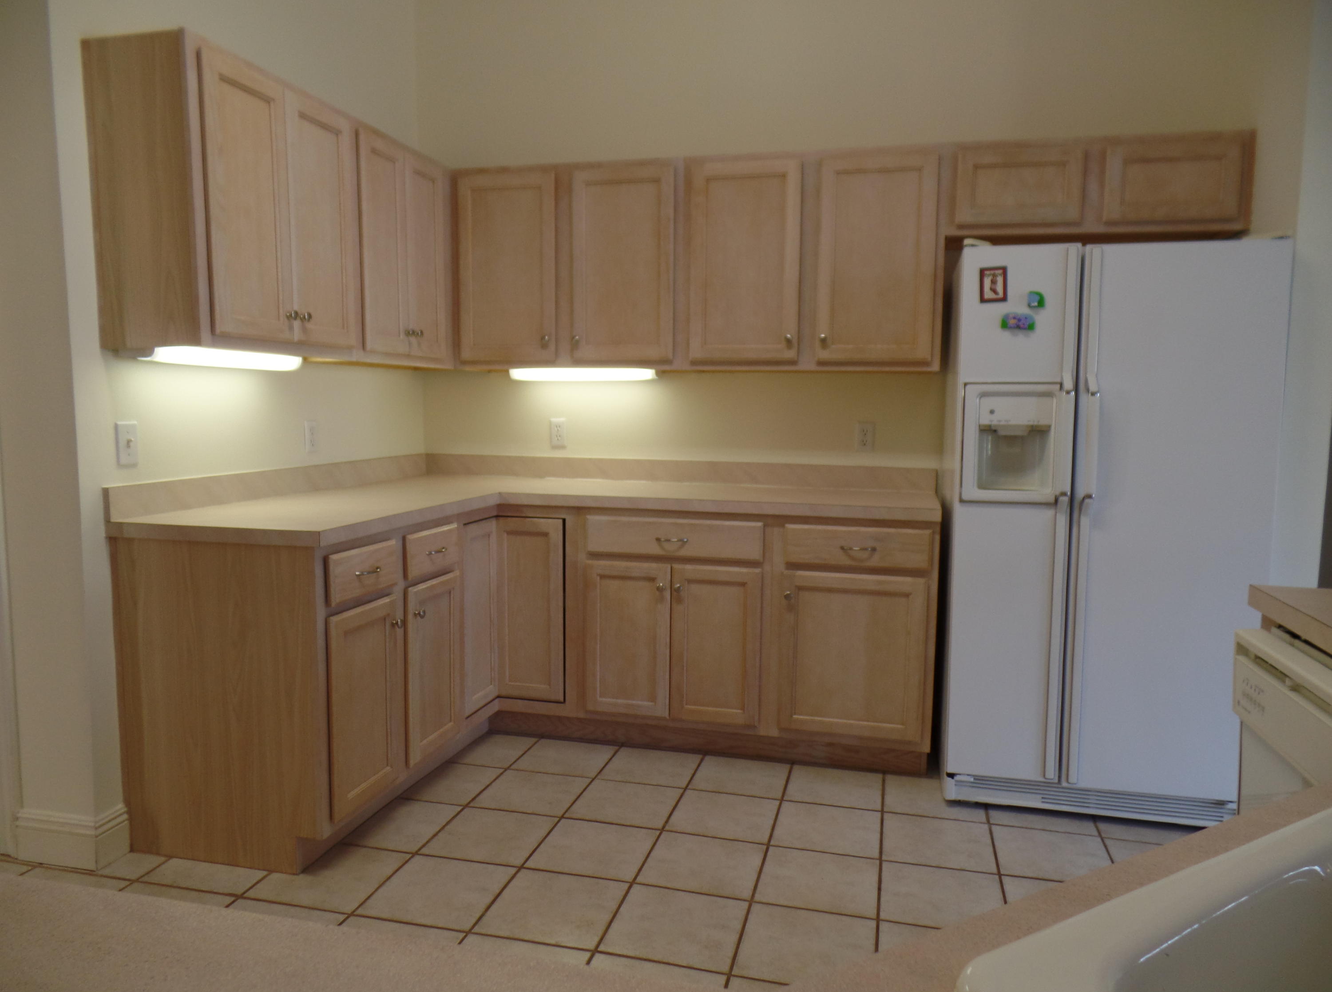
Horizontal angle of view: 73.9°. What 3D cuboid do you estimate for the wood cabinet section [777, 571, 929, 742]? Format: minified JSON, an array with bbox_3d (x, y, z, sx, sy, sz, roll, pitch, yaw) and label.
[{"bbox_3d":[0.678,0.504,3.157,0.452,0.540,0.500,2,6,14],"label":"wood cabinet section"}]

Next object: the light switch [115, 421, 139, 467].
[{"bbox_3d":[-1.436,-0.138,2.365,0.020,0.116,0.070,2,6,14],"label":"light switch"}]

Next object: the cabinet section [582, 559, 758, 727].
[{"bbox_3d":[0.080,0.485,3.307,0.620,0.547,0.500,2,6,14],"label":"cabinet section"}]

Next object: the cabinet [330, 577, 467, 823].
[{"bbox_3d":[-1.036,0.532,2.661,0.560,0.545,0.715,2,6,14],"label":"cabinet"}]

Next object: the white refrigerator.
[{"bbox_3d":[1.359,0.097,2.899,0.825,1.710,0.780,2,6,14],"label":"white refrigerator"}]

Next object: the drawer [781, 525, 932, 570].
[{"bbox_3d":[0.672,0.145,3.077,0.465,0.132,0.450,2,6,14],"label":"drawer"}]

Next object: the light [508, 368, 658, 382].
[{"bbox_3d":[-0.340,-0.488,3.564,0.620,0.048,0.120,2,6,14],"label":"light"}]

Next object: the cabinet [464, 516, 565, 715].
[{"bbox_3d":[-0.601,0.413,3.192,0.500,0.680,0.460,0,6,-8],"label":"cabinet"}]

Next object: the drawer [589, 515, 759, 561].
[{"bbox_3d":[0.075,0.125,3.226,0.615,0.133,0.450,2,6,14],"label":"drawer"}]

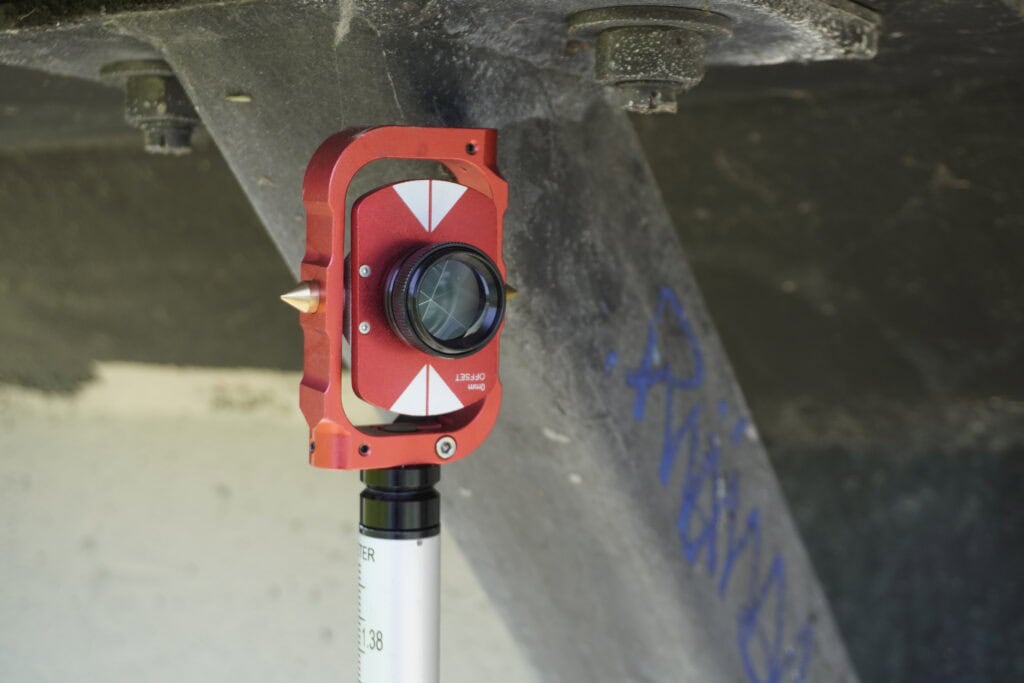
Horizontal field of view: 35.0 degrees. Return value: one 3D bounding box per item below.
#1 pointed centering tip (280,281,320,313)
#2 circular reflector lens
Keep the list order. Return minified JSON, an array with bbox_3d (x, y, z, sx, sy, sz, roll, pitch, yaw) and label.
[{"bbox_3d":[-0.063,-0.013,0.475,0.011,0.010,0.010,-2,6,-26],"label":"pointed centering tip"},{"bbox_3d":[-0.020,-0.012,0.462,0.033,0.033,0.017,-1,5,-26],"label":"circular reflector lens"}]

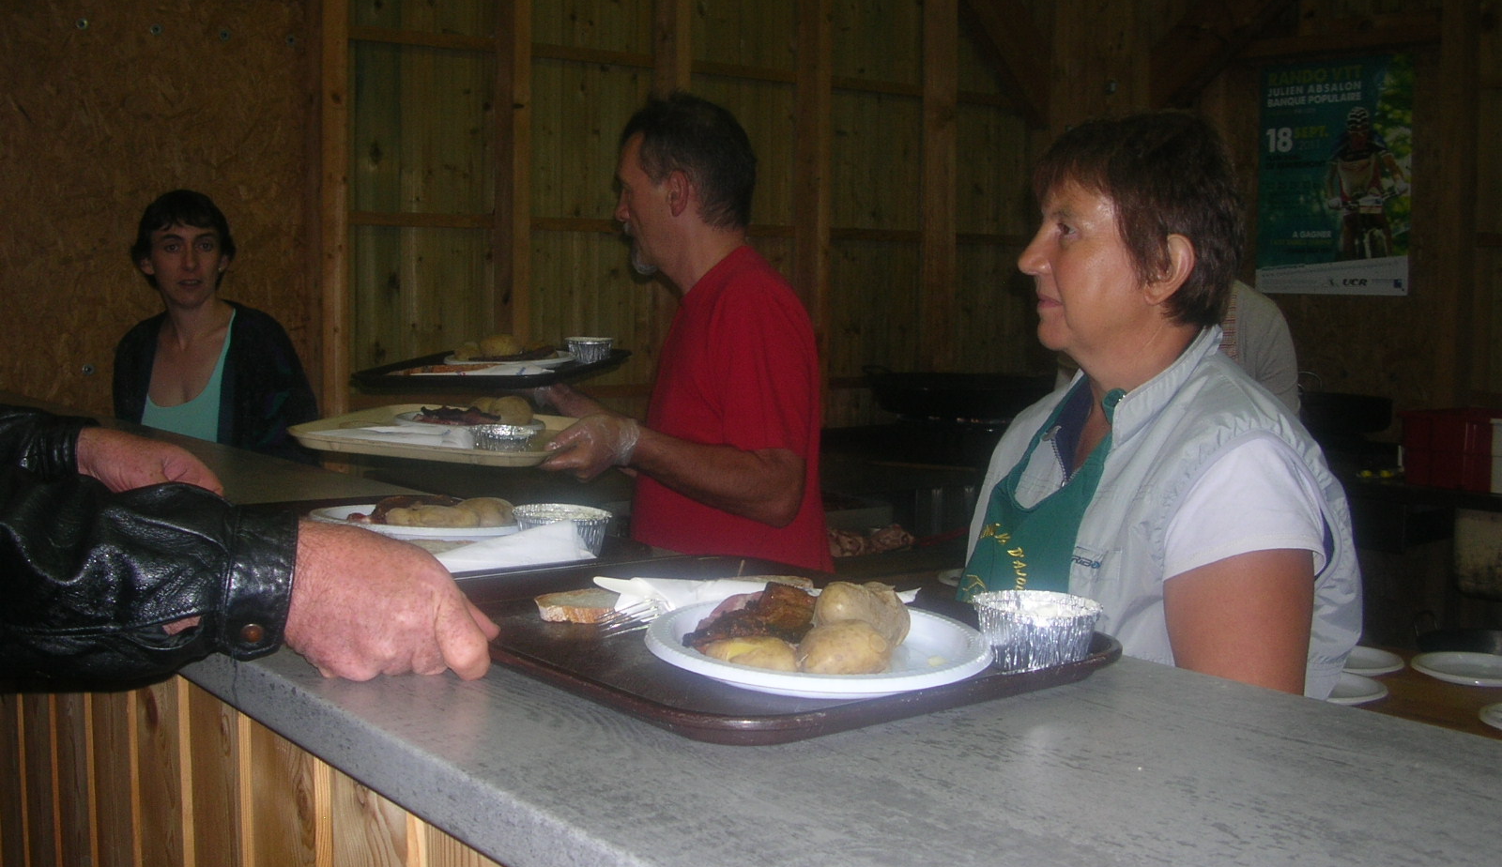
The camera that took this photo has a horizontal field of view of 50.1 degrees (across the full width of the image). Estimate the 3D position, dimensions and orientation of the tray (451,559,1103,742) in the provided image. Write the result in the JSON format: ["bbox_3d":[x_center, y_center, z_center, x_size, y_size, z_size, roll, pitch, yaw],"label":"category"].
[{"bbox_3d":[-0.016,0.138,1.108,0.354,0.020,0.463,-4,7,-38],"label":"tray"}]

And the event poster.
[{"bbox_3d":[1.843,-0.812,5.103,0.005,0.735,0.537,-4,7,-38],"label":"event poster"}]

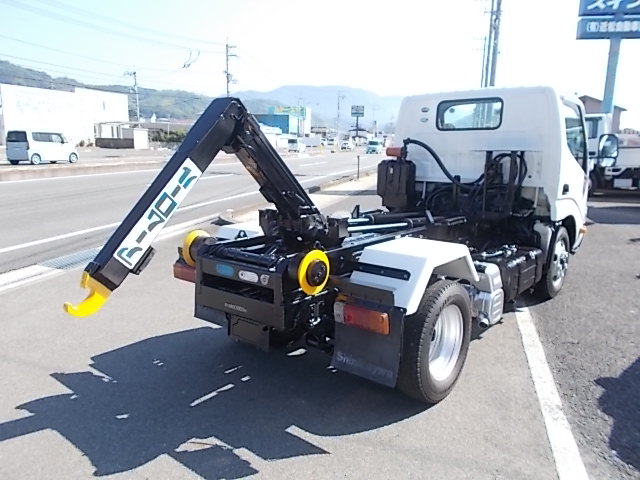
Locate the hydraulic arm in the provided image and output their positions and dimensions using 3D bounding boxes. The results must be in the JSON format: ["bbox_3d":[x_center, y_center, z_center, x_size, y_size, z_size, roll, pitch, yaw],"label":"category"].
[{"bbox_3d":[-0.518,-0.246,2.460,0.320,0.960,1.600,9,14,39],"label":"hydraulic arm"}]

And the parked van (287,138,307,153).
[{"bbox_3d":[-3.150,-13.200,67.200,1.500,1.880,3.600,3,12,16],"label":"parked van"}]

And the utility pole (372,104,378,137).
[{"bbox_3d":[13.900,-29.000,120.000,1.000,10.500,0.500,4,12,20],"label":"utility pole"}]

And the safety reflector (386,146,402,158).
[{"bbox_3d":[0.769,-0.918,5.044,0.160,0.100,0.090,9,14,39],"label":"safety reflector"}]

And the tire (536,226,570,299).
[{"bbox_3d":[2.262,0.206,4.768,0.200,0.720,0.720,9,14,39],"label":"tire"}]

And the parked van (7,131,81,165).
[{"bbox_3d":[-15.600,-5.250,27.200,1.475,1.730,3.395,4,12,20],"label":"parked van"}]

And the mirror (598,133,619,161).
[{"bbox_3d":[2.893,-0.938,4.825,0.190,0.290,0.100,9,14,39],"label":"mirror"}]

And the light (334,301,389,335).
[{"bbox_3d":[0.216,0.376,2.374,0.320,0.110,0.080,9,14,39],"label":"light"}]

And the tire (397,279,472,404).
[{"bbox_3d":[0.664,0.574,2.860,0.210,0.720,0.720,9,14,39],"label":"tire"}]

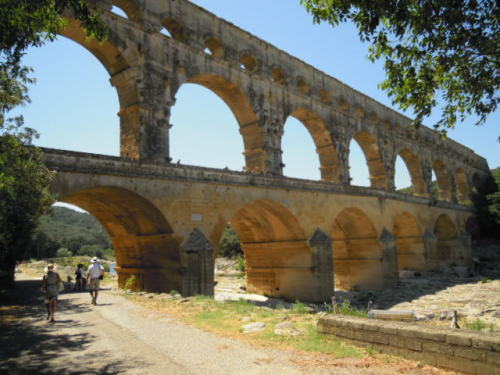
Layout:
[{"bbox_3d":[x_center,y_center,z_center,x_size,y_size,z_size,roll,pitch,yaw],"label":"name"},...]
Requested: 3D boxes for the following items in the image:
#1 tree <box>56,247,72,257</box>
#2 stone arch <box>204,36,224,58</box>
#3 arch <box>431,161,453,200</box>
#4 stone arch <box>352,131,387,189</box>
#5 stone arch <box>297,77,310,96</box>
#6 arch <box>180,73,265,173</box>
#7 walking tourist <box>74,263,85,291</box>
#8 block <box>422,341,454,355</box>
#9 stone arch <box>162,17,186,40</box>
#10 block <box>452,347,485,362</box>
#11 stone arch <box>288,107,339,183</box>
[{"bbox_3d":[-64.219,22.156,140.000,5.800,3.900,5.400,-1,-8,-25],"label":"tree"},{"bbox_3d":[-6.477,-20.436,60.667,3.267,3.267,4.158,-8,-9,41],"label":"stone arch"},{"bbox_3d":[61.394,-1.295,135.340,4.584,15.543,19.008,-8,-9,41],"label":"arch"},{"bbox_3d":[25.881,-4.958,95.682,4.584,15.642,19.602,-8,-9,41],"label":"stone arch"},{"bbox_3d":[9.582,-20.101,80.911,3.200,3.700,4.500,-10,-9,40],"label":"stone arch"},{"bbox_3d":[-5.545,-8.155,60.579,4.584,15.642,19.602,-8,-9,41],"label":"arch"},{"bbox_3d":[-10.578,5.551,25.167,0.500,1.680,0.420,-5,-7,22],"label":"walking tourist"},{"bbox_3d":[2.652,2.205,5.614,0.411,0.167,0.290,-8,-9,40],"label":"block"},{"bbox_3d":[-11.683,-21.015,54.860,3.267,3.168,4.158,-8,-9,41],"label":"stone arch"},{"bbox_3d":[3.120,2.266,5.628,0.320,0.164,0.428,2,-9,-41],"label":"block"},{"bbox_3d":[10.108,-7.451,78.962,4.600,15.800,20.300,-10,-9,40],"label":"stone arch"}]

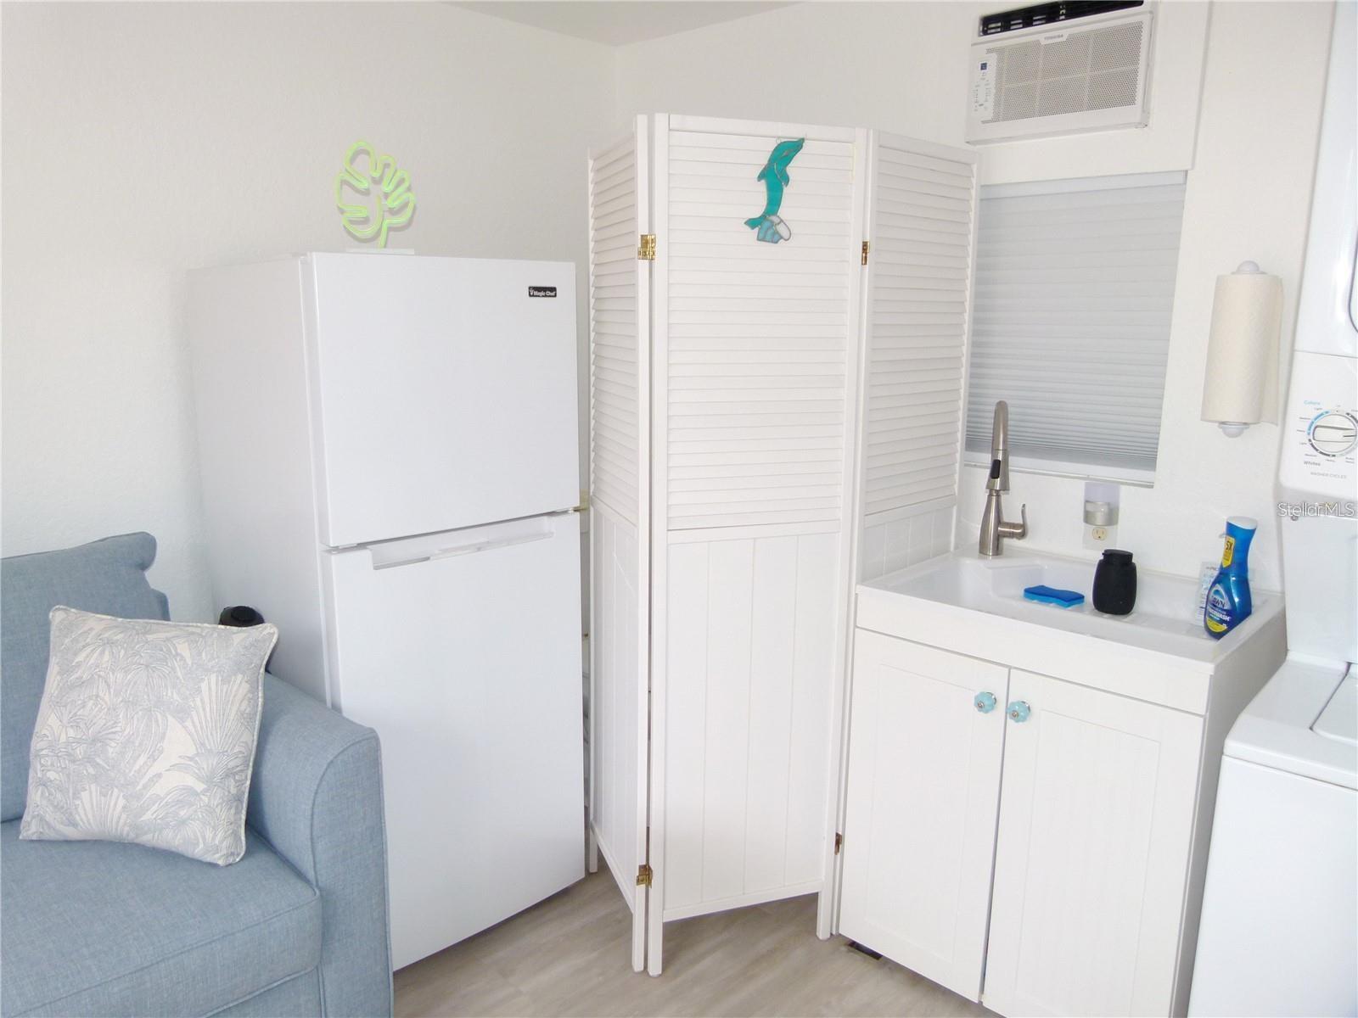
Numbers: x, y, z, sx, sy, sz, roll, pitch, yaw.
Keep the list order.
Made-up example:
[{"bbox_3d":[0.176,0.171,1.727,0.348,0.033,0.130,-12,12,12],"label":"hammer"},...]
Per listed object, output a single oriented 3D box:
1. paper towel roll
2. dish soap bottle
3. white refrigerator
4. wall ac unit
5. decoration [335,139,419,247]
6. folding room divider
[{"bbox_3d":[1.125,-0.322,1.965,0.110,0.320,0.110,11,15,42],"label":"paper towel roll"},{"bbox_3d":[1.113,0.140,1.959,0.060,0.232,0.095,-6,13,-30],"label":"dish soap bottle"},{"bbox_3d":[-0.673,0.198,2.333,0.594,1.520,0.660,-10,15,-43],"label":"white refrigerator"},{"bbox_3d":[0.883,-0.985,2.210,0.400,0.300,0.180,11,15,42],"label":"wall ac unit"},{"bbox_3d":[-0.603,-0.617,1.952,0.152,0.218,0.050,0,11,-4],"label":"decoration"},{"bbox_3d":[0.243,0.098,2.228,0.880,1.775,0.445,-1,11,-10],"label":"folding room divider"}]

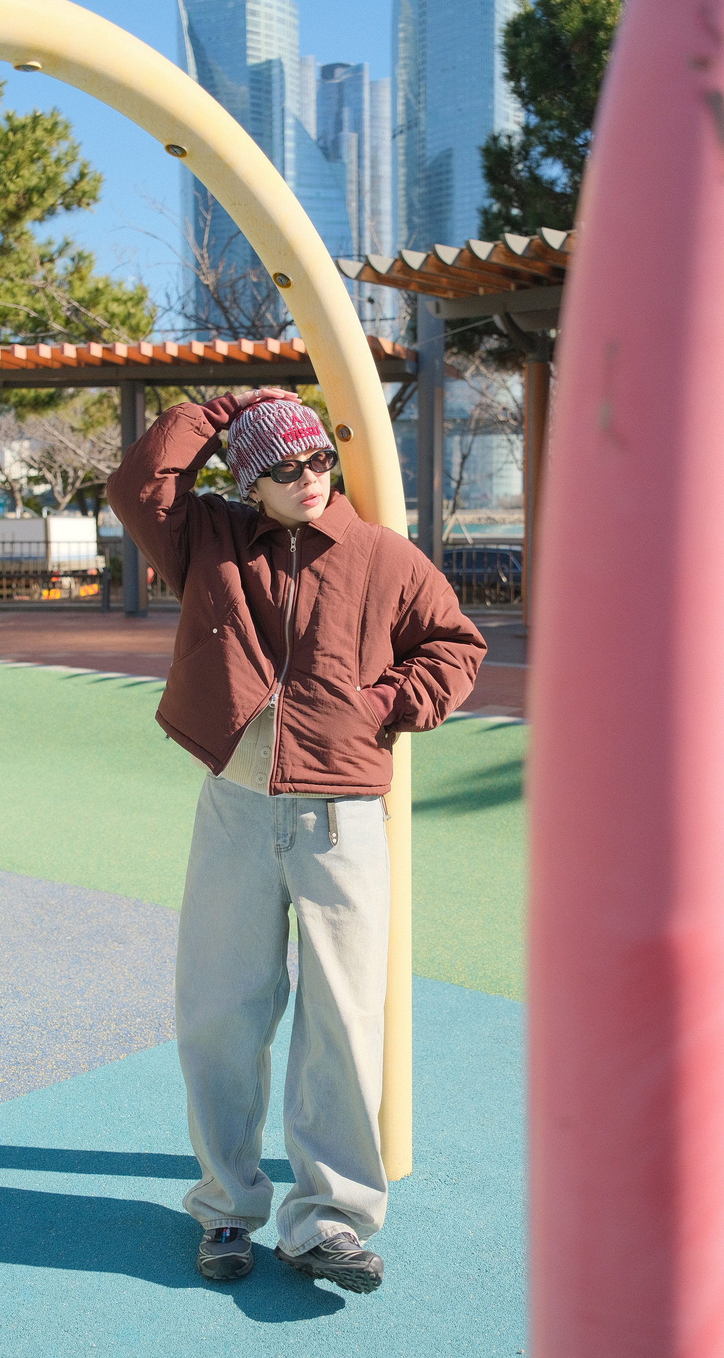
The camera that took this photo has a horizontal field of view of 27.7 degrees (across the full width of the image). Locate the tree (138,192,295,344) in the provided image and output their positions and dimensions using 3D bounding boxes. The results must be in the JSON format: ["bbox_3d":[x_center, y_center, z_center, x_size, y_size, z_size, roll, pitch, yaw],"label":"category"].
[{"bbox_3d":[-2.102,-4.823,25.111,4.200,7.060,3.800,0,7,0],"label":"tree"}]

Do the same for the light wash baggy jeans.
[{"bbox_3d":[-0.161,0.637,3.023,0.430,0.970,0.360,-1,7,-5],"label":"light wash baggy jeans"}]

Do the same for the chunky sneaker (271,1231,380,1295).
[{"bbox_3d":[-0.063,1.115,2.872,0.106,0.120,0.280,27,-20,-33],"label":"chunky sneaker"}]

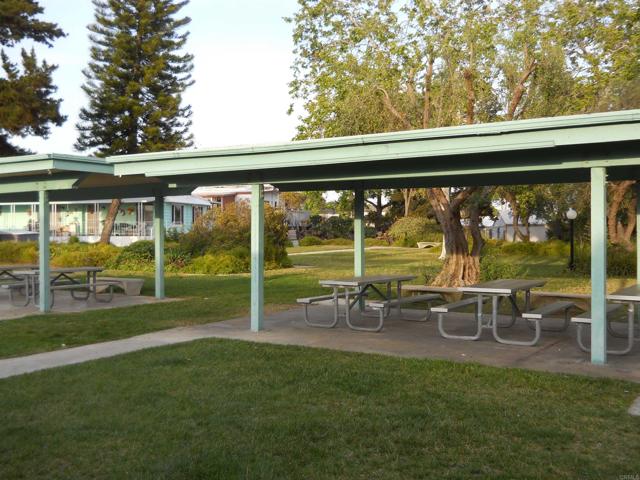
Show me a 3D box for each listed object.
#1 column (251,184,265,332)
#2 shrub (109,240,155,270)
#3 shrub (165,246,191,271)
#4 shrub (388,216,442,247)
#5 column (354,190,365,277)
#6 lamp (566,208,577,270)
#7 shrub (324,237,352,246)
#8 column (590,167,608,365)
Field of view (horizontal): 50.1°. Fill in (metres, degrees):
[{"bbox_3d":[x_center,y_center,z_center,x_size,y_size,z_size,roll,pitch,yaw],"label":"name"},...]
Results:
[{"bbox_3d":[-0.963,0.280,10.656,0.145,2.269,0.145,0,1,32],"label":"column"},{"bbox_3d":[-7.524,0.625,27.600,2.020,1.210,1.600,0,1,0],"label":"shrub"},{"bbox_3d":[-5.757,0.740,27.350,1.160,0.960,1.100,0,1,0],"label":"shrub"},{"bbox_3d":[7.830,-0.653,55.800,4.490,2.530,3.600,0,1,0],"label":"shrub"},{"bbox_3d":[0.758,0.256,12.959,0.145,2.269,0.145,0,1,32],"label":"column"},{"bbox_3d":[9.930,-0.020,27.010,0.390,2.450,0.420,0,1,0],"label":"lamp"},{"bbox_3d":[1.483,0.160,54.850,2.570,0.800,1.700,0,1,0],"label":"shrub"},{"bbox_3d":[3.266,0.302,7.999,0.145,2.269,0.145,0,1,32],"label":"column"}]

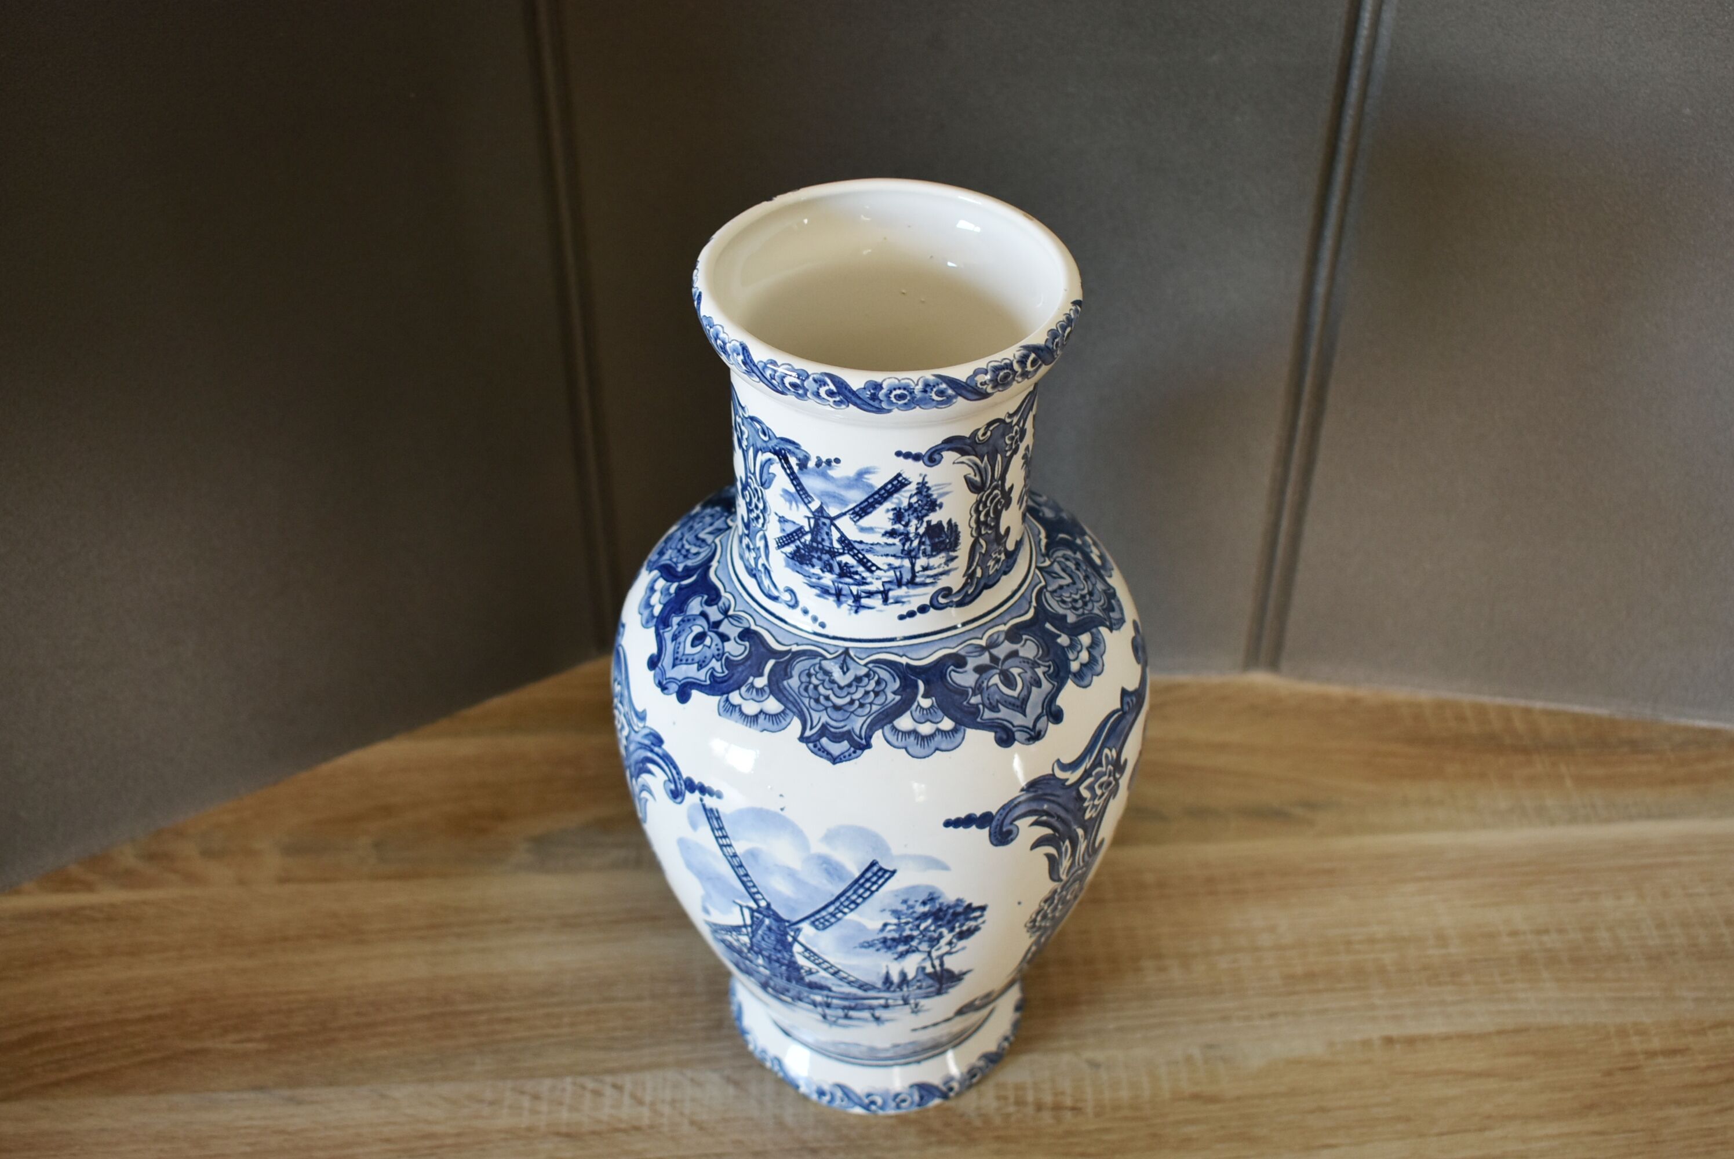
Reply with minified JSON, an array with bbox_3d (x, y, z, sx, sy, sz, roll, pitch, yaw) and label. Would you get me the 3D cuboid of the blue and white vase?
[{"bbox_3d":[0.005,0.035,0.617,0.168,0.310,0.168,5,41,6],"label":"blue and white vase"}]

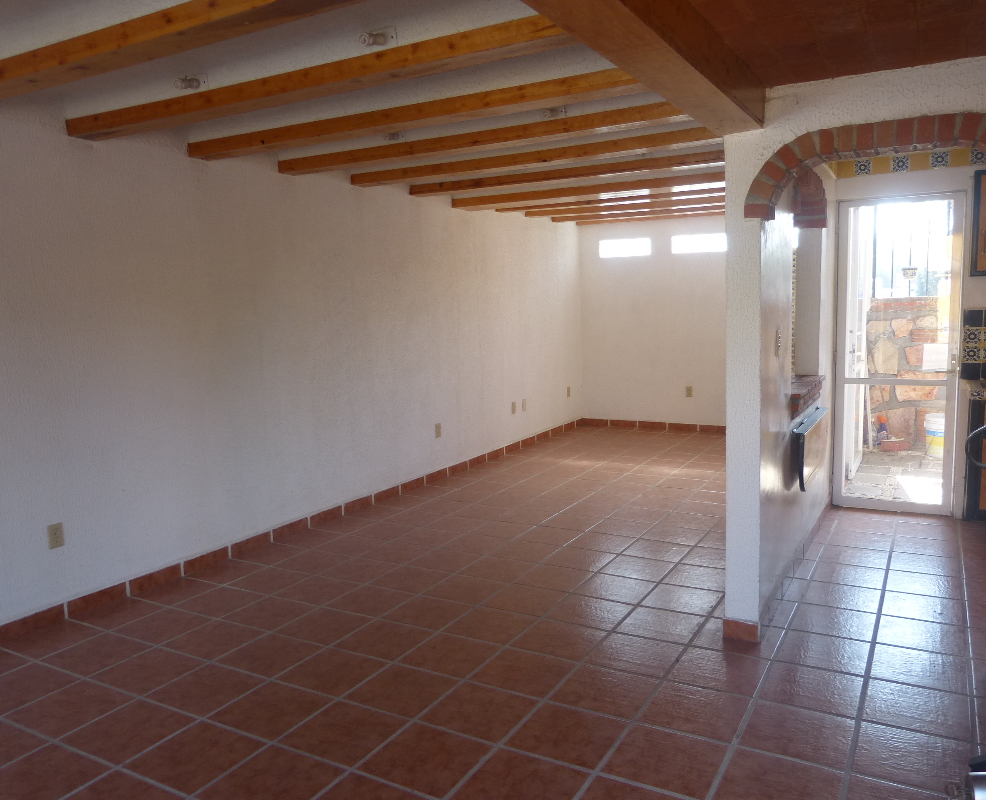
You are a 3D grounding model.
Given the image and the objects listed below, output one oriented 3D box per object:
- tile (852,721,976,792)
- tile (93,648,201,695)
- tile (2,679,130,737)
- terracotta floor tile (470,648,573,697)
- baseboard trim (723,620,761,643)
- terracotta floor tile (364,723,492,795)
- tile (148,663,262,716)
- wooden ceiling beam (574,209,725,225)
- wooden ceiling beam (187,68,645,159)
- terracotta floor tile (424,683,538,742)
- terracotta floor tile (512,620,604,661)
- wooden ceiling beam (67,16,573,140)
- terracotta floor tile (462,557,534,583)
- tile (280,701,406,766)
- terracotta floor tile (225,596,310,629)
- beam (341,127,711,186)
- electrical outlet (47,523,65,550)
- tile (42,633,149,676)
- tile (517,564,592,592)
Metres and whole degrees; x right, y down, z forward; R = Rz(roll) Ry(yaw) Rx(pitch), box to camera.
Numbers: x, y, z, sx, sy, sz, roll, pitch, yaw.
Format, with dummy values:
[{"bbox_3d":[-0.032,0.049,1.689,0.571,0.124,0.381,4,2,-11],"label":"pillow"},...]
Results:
[{"bbox_3d":[1.307,1.119,2.381,0.323,0.012,0.323,2,8,30],"label":"tile"},{"bbox_3d":[-1.416,1.120,3.163,0.334,0.010,0.334,2,8,30],"label":"tile"},{"bbox_3d":[-1.574,1.154,2.880,0.330,0.010,0.330,2,8,30],"label":"tile"},{"bbox_3d":[0.120,1.085,3.062,0.333,0.010,0.333,2,8,29],"label":"terracotta floor tile"},{"bbox_3d":[1.063,0.987,3.289,0.148,0.082,0.012,2,8,30],"label":"baseboard trim"},{"bbox_3d":[-0.214,1.165,2.497,0.332,0.010,0.328,2,8,30],"label":"terracotta floor tile"},{"bbox_3d":[-1.115,1.132,3.009,0.332,0.010,0.328,2,8,30],"label":"tile"},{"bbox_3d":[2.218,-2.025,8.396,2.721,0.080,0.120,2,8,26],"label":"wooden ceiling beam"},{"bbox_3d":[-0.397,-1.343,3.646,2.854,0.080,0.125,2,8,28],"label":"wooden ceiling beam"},{"bbox_3d":[-0.047,1.127,2.792,0.330,0.010,0.326,2,8,30],"label":"terracotta floor tile"},{"bbox_3d":[0.285,1.037,3.332,0.323,0.012,0.323,2,8,30],"label":"terracotta floor tile"},{"bbox_3d":[-0.755,-1.280,3.088,2.804,0.081,0.132,2,7,27],"label":"wooden ceiling beam"},{"bbox_3d":[0.025,0.952,4.304,0.330,0.010,0.326,2,8,30],"label":"terracotta floor tile"},{"bbox_3d":[-0.514,1.154,2.667,0.332,0.010,0.328,2,8,30],"label":"tile"},{"bbox_3d":[-1.081,1.042,3.761,0.332,0.010,0.328,2,8,30],"label":"terracotta floor tile"},{"bbox_3d":[0.284,-1.533,4.877,2.813,0.075,0.135,1,7,27],"label":"beam"},{"bbox_3d":[-2.088,0.651,3.682,0.010,0.115,0.071,2,8,29],"label":"electrical outlet"},{"bbox_3d":[-1.715,1.111,3.350,0.332,0.010,0.328,2,8,30],"label":"tile"},{"bbox_3d":[0.322,0.945,4.077,0.323,0.012,0.323,2,8,30],"label":"tile"}]

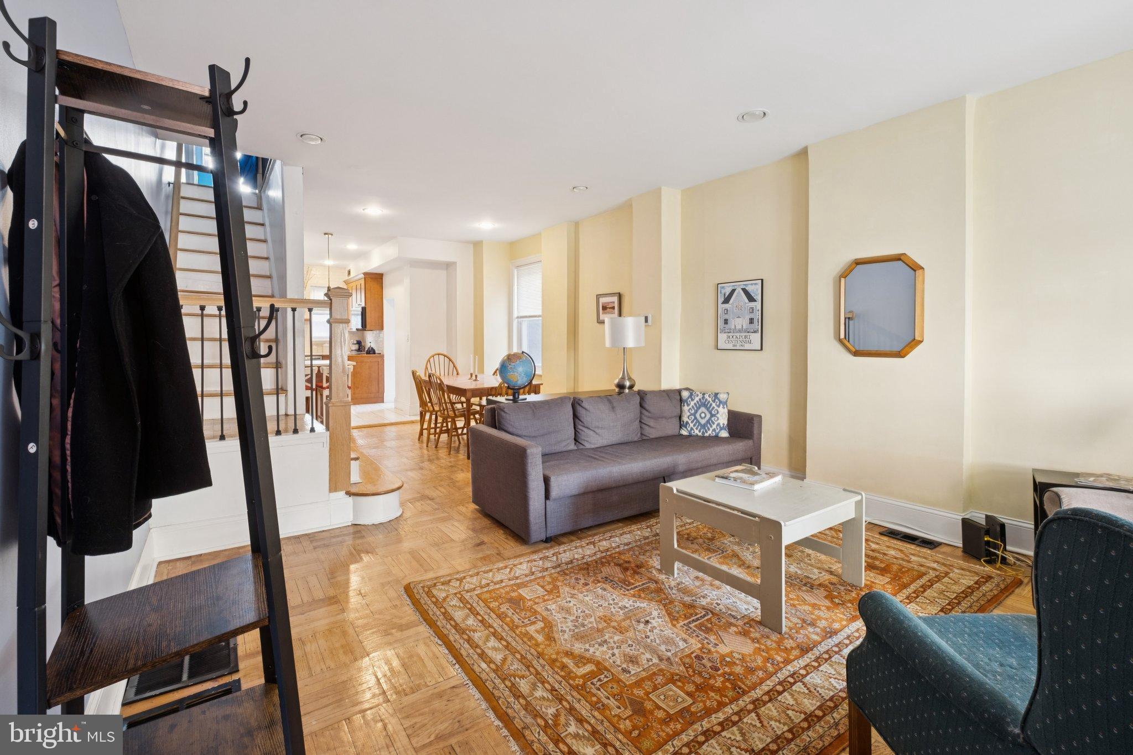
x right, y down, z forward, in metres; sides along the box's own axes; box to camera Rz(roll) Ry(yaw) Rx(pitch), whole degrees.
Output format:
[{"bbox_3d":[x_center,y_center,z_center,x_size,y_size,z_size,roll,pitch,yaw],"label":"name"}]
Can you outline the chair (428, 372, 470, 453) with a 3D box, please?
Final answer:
[{"bbox_3d":[-1.321,0.392,5.505,0.520,0.910,0.450,-3,4,-34],"label":"chair"}]

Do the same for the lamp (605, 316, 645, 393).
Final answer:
[{"bbox_3d":[0.593,-0.233,4.780,0.400,0.780,0.400,0,3,0],"label":"lamp"}]

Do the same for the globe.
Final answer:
[{"bbox_3d":[-0.428,-0.011,4.111,0.330,0.430,0.300,-1,3,-6],"label":"globe"}]

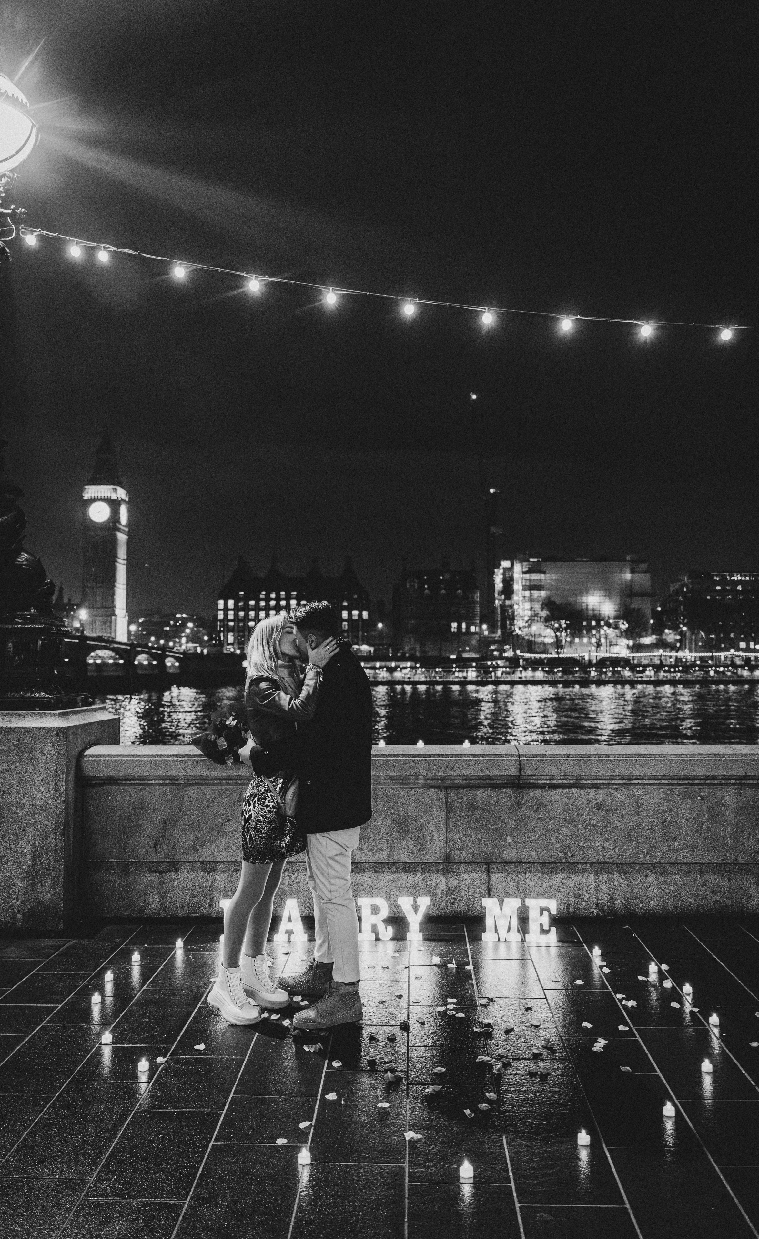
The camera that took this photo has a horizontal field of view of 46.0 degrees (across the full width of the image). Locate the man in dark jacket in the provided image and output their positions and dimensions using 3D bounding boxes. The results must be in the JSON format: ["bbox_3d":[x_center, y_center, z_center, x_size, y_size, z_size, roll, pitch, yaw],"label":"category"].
[{"bbox_3d":[-0.292,0.780,3.850,0.520,1.730,0.500,0,-2,0],"label":"man in dark jacket"}]

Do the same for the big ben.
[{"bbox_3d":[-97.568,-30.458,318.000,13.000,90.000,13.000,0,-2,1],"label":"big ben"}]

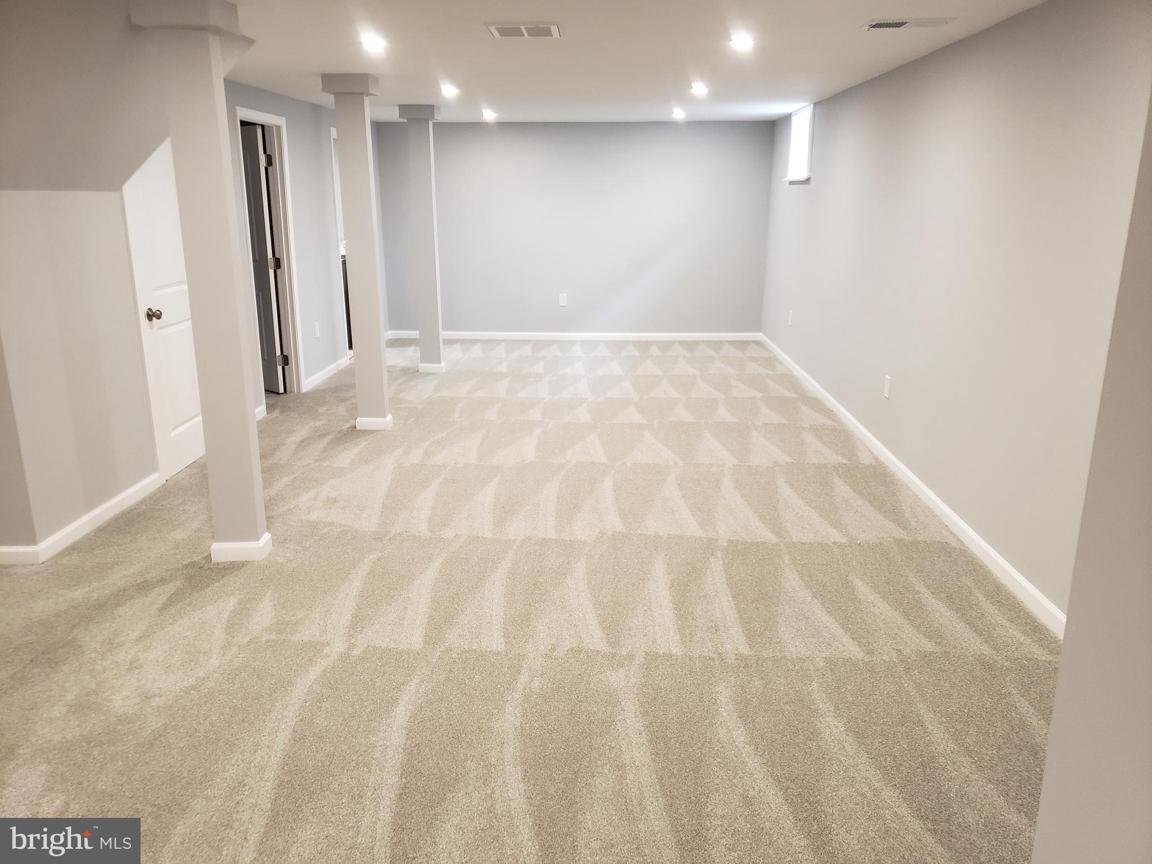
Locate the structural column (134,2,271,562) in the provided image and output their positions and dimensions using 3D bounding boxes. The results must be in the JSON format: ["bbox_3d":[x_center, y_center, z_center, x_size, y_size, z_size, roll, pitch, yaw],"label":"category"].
[{"bbox_3d":[-1.501,-0.545,3.584,0.300,2.272,0.200,1,15,2],"label":"structural column"}]

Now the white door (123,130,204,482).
[{"bbox_3d":[-2.301,-0.815,4.951,0.045,2.030,0.750,1,15,2],"label":"white door"}]

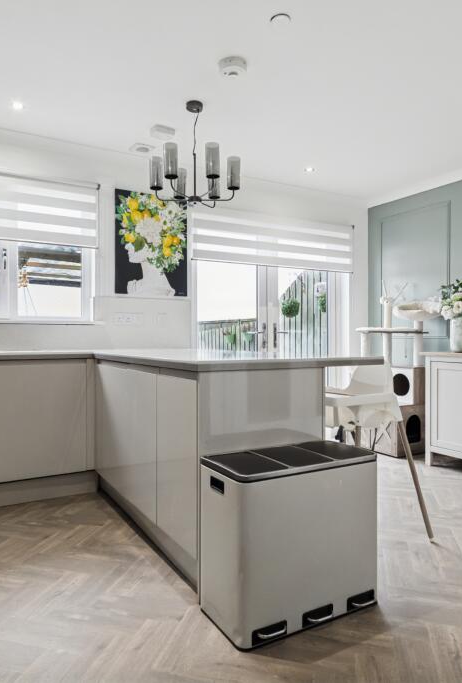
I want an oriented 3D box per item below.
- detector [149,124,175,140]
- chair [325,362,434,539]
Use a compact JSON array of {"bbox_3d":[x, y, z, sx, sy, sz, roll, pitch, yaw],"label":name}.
[{"bbox_3d":[-0.461,-1.420,3.085,0.145,0.042,0.105,0,0,-31],"label":"detector"},{"bbox_3d":[0.612,0.552,2.368,0.610,0.900,0.570,0,0,-31],"label":"chair"}]

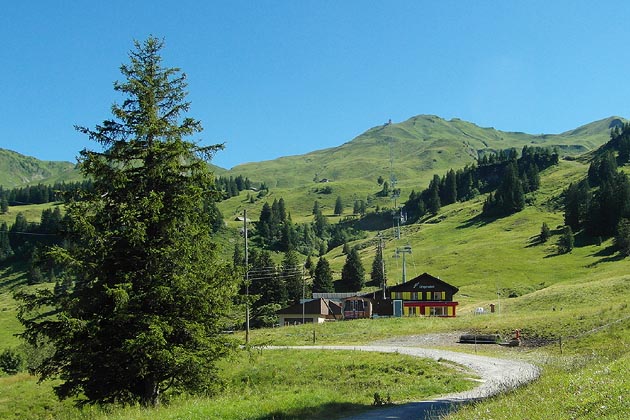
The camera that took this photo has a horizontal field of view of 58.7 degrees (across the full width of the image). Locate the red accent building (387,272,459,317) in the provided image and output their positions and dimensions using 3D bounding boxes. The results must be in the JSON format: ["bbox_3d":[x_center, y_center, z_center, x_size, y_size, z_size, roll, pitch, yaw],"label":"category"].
[{"bbox_3d":[18.791,14.858,97.887,11.800,7.500,11.500,-1,-4,7],"label":"red accent building"}]

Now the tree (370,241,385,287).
[{"bbox_3d":[14.509,12.884,130.000,3.250,10.210,3.250,0,-4,0],"label":"tree"}]

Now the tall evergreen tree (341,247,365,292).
[{"bbox_3d":[8.504,13.494,127.000,5.440,10.430,5.440,0,-4,0],"label":"tall evergreen tree"}]

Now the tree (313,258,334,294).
[{"bbox_3d":[1.852,14.270,122.000,4.790,8.280,4.790,0,-4,0],"label":"tree"}]

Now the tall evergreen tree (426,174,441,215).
[{"bbox_3d":[55.018,-7.196,260.000,6.500,18.570,6.500,0,-4,0],"label":"tall evergreen tree"}]

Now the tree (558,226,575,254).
[{"bbox_3d":[74.103,8.987,165.000,4.710,8.250,4.710,0,-4,0],"label":"tree"}]

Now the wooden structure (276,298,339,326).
[{"bbox_3d":[-0.854,16.002,87.000,8.300,4.400,7.500,-2,-4,17],"label":"wooden structure"}]

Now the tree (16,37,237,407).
[{"bbox_3d":[-6.900,0.421,20.500,8.050,13.540,8.050,0,-4,0],"label":"tree"}]

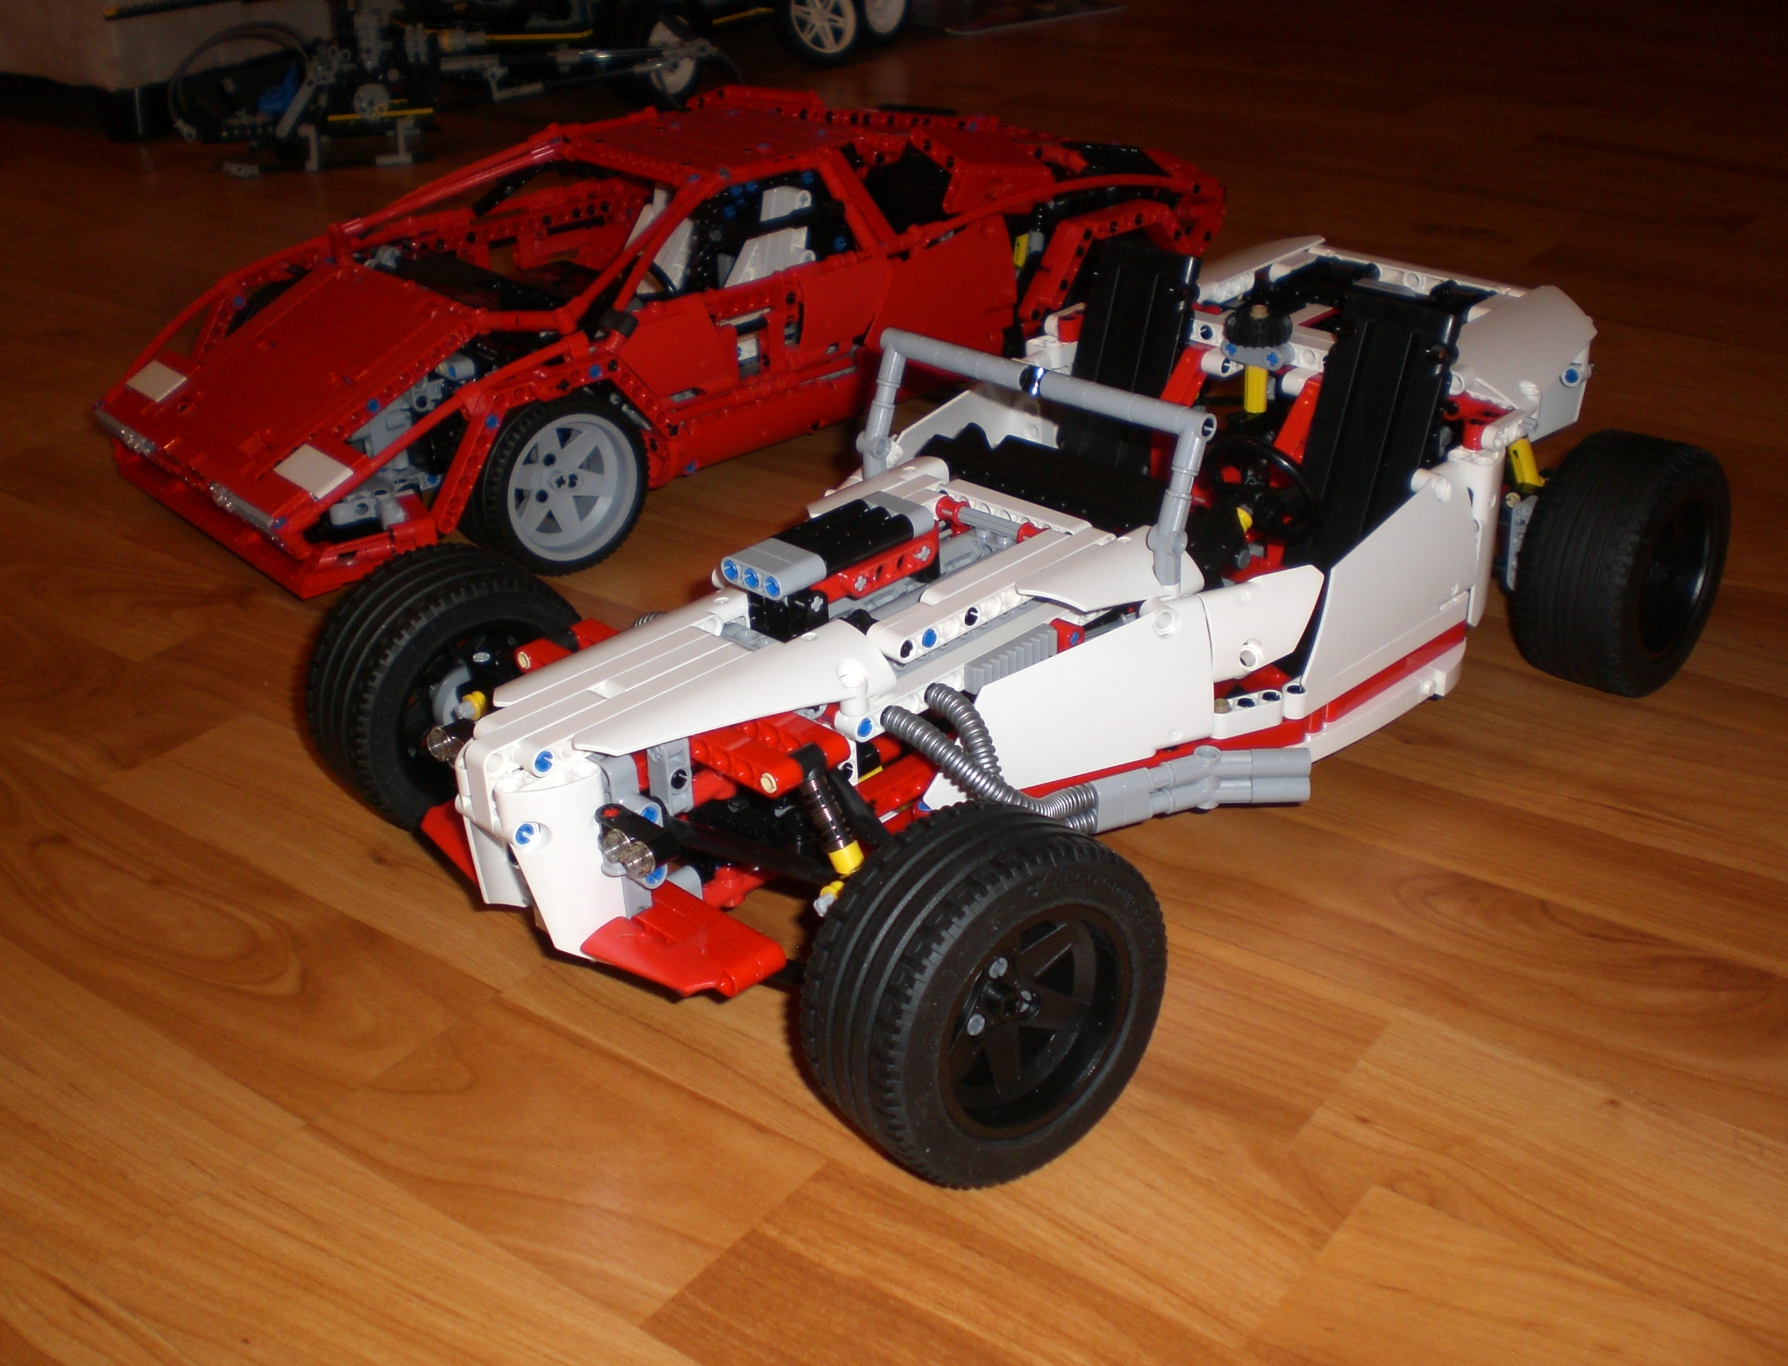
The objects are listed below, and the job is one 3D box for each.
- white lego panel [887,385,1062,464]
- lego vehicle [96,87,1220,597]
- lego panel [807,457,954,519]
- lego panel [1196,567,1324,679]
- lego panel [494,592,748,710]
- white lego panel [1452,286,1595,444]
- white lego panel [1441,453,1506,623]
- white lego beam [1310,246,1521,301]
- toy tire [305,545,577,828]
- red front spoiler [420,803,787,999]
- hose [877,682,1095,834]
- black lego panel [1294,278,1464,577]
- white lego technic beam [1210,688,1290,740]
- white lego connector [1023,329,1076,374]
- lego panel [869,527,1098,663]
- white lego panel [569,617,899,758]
[{"bbox_3d":[0.036,-0.085,0.677,0.087,0.047,0.015,-26,37,-38],"label":"white lego panel"},{"bbox_3d":[-0.090,-0.178,0.873,0.463,0.123,0.248,-22,34,-34],"label":"lego vehicle"},{"bbox_3d":[-0.007,-0.053,0.600,0.057,0.018,0.021,-26,37,-38],"label":"lego panel"},{"bbox_3d":[0.099,-0.019,0.563,0.045,0.029,0.015,-16,31,-25],"label":"lego panel"},{"bbox_3d":[-0.067,-0.008,0.506,0.088,0.015,0.020,-26,36,-38],"label":"lego panel"},{"bbox_3d":[0.202,-0.101,0.638,0.064,0.034,0.030,-26,36,-38],"label":"white lego panel"},{"bbox_3d":[0.168,-0.040,0.599,0.026,0.058,0.015,-26,37,-38],"label":"white lego panel"},{"bbox_3d":[0.185,-0.143,0.709,0.008,0.008,0.086,-27,37,-37],"label":"white lego beam"},{"bbox_3d":[-0.128,0.003,0.587,0.082,0.082,0.038,-24,36,-36],"label":"toy tire"},{"bbox_3d":[-0.080,0.049,0.497,0.033,0.013,0.124,-26,37,-38],"label":"red front spoiler"},{"bbox_3d":[0.029,0.021,0.528,0.064,0.050,0.023,-14,30,-23],"label":"hose"},{"bbox_3d":[0.146,-0.071,0.611,0.039,0.089,0.010,24,20,39],"label":"black lego panel"},{"bbox_3d":[0.101,0.009,0.573,0.024,0.008,0.008,-12,30,-17],"label":"white lego technic beam"},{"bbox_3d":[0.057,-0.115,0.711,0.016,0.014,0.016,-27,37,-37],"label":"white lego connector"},{"bbox_3d":[0.026,-0.025,0.536,0.088,0.010,0.017,-26,36,-38],"label":"lego panel"},{"bbox_3d":[-0.037,0.008,0.487,0.086,0.017,0.023,-26,37,-38],"label":"white lego panel"}]

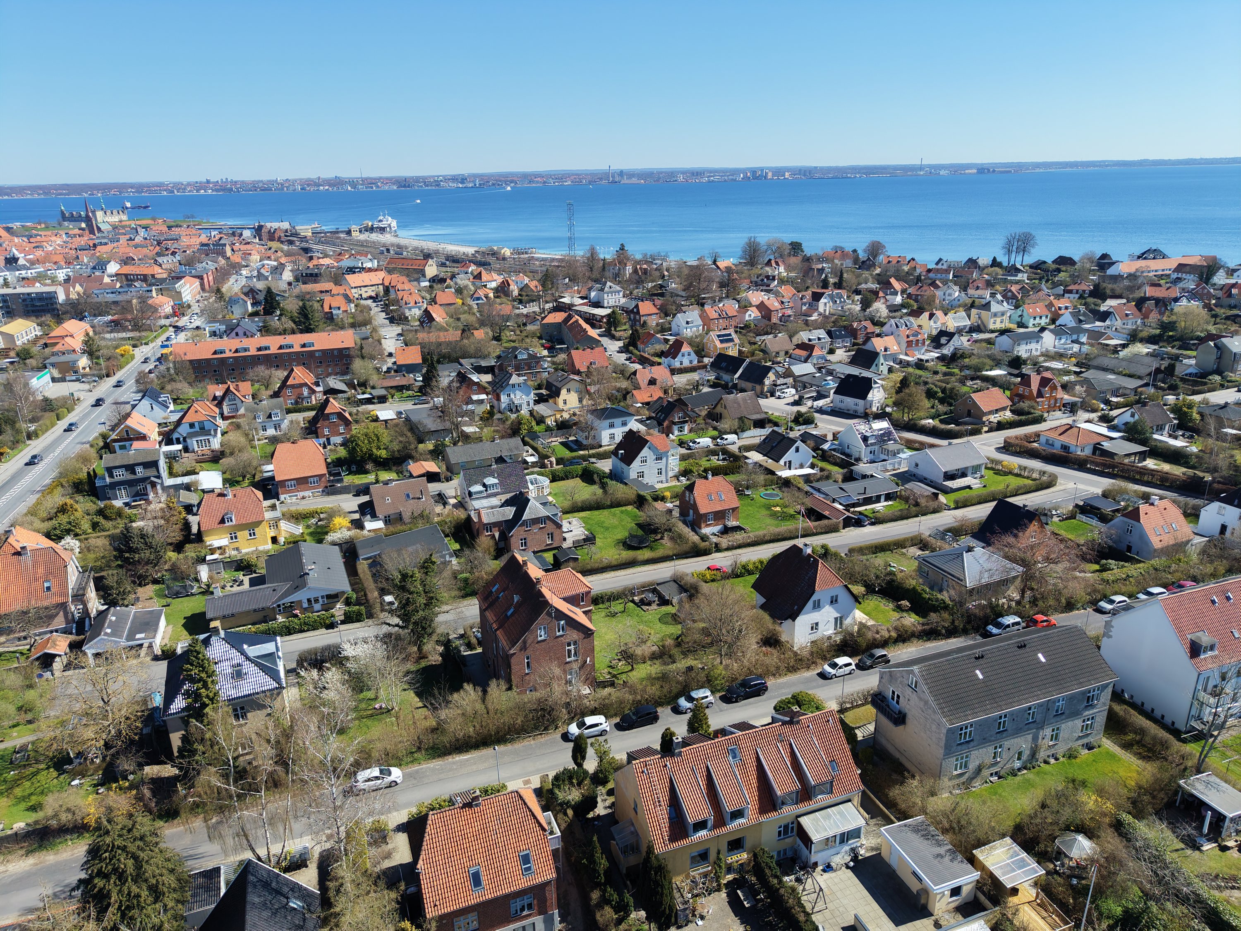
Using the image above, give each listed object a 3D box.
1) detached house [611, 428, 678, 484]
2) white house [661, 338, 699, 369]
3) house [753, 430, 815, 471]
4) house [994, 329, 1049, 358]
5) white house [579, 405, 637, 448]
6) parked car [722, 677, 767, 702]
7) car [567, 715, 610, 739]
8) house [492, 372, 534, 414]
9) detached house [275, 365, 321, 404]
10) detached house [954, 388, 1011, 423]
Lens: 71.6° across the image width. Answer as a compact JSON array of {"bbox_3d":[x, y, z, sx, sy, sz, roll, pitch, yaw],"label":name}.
[{"bbox_3d":[4.607,-1.628,169.126,9.880,9.270,8.290,-10,20,-23],"label":"detached house"},{"bbox_3d":[19.480,-35.990,276.190,8.600,8.200,8.300,-9,20,-23],"label":"white house"},{"bbox_3d":[33.987,-3.233,177.210,9.060,6.270,8.890,-9,20,-22],"label":"house"},{"bbox_3d":[129.778,-39.683,280.295,12.500,7.300,8.100,-8,20,-20],"label":"house"},{"bbox_3d":[-3.148,-9.458,197.742,11.110,7.650,7.590,-10,21,-24],"label":"white house"},{"bbox_3d":[13.320,23.200,89.700,4.420,1.600,1.840,-8,20,-18],"label":"parked car"},{"bbox_3d":[-3.160,26.122,85.598,4.080,1.460,1.750,-8,20,-19],"label":"car"},{"bbox_3d":[-27.880,-19.350,221.630,8.630,9.500,8.200,-10,21,-25],"label":"house"},{"bbox_3d":[-88.598,-21.507,235.521,11.600,9.800,9.400,-8,20,-19],"label":"detached house"},{"bbox_3d":[89.540,-15.519,212.361,11.020,5.790,8.570,-13,22,-31],"label":"detached house"}]

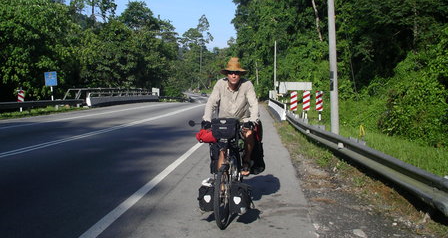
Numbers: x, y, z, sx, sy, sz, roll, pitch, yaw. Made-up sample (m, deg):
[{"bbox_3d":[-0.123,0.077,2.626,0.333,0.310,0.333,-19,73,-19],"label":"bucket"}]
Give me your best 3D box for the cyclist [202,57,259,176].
[{"bbox_3d":[0.085,0.080,5.630,0.640,1.580,0.820,0,3,10],"label":"cyclist"}]

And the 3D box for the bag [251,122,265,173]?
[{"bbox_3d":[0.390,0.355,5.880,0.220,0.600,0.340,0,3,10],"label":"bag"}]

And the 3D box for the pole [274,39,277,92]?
[{"bbox_3d":[6.990,-6.290,65.000,0.260,9.000,0.260,-1,3,0],"label":"pole"}]

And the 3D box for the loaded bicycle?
[{"bbox_3d":[0.045,0.530,5.390,0.700,1.130,1.800,0,3,10],"label":"loaded bicycle"}]

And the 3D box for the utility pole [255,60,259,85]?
[{"bbox_3d":[6.650,-7.700,98.000,0.250,8.500,0.250,-1,3,0],"label":"utility pole"}]

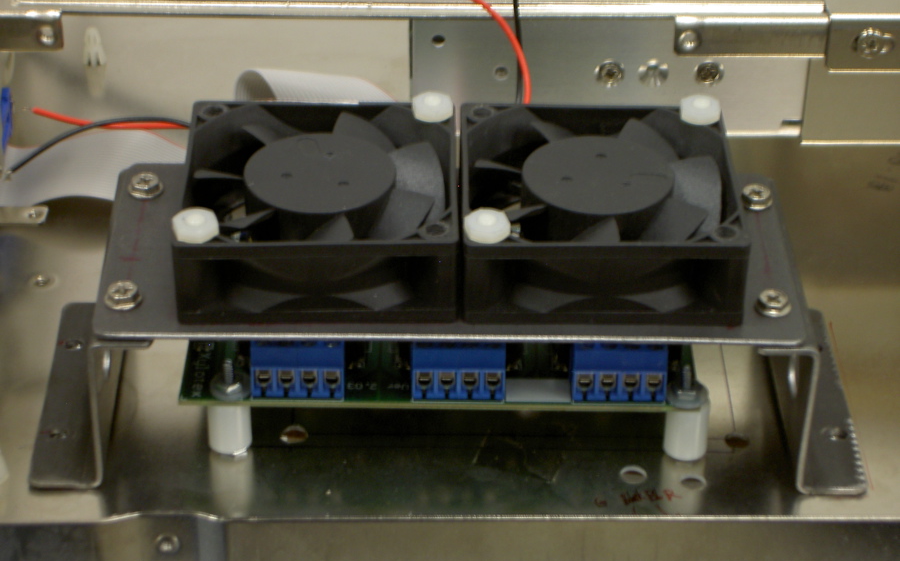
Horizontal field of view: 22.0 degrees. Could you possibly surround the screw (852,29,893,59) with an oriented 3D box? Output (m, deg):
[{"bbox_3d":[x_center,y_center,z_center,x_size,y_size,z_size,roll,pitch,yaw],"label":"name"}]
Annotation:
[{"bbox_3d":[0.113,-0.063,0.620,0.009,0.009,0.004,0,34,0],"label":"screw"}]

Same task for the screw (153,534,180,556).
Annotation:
[{"bbox_3d":[-0.063,0.059,0.516,0.005,0.005,0.002,0,34,-1],"label":"screw"}]

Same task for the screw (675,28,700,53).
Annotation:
[{"bbox_3d":[0.064,-0.064,0.619,0.006,0.006,0.003,0,34,-1],"label":"screw"}]

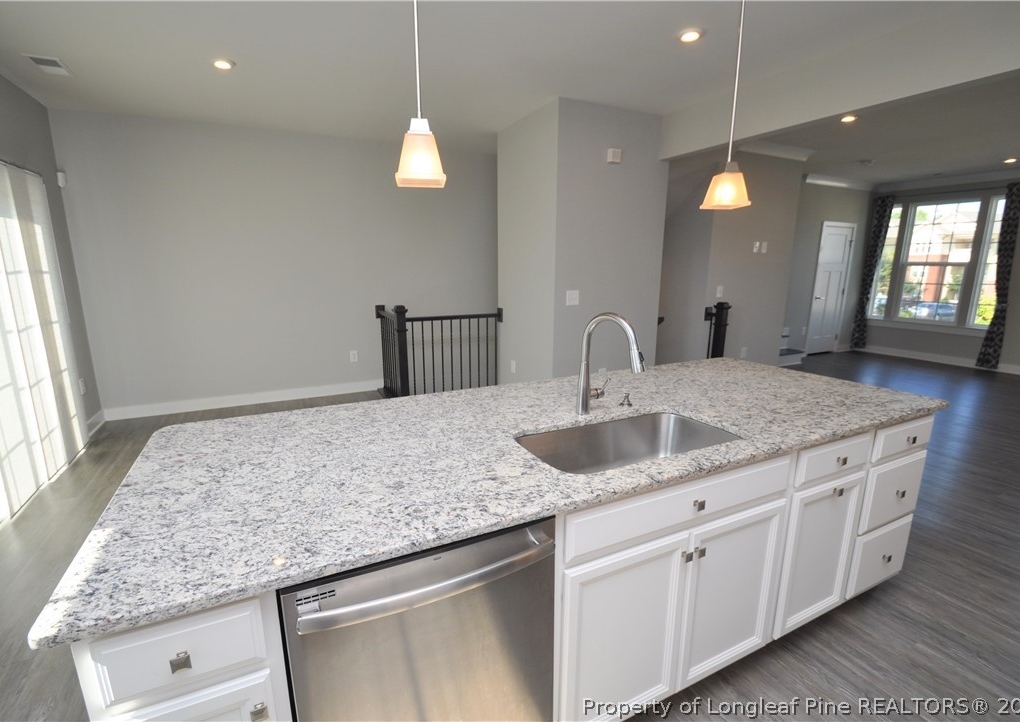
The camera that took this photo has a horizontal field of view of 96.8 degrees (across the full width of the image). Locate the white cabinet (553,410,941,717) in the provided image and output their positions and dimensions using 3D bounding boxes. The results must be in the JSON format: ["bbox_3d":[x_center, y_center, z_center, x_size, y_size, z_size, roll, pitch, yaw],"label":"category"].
[{"bbox_3d":[0.809,0.662,1.869,1.840,0.882,0.620,-6,13,-25],"label":"white cabinet"}]

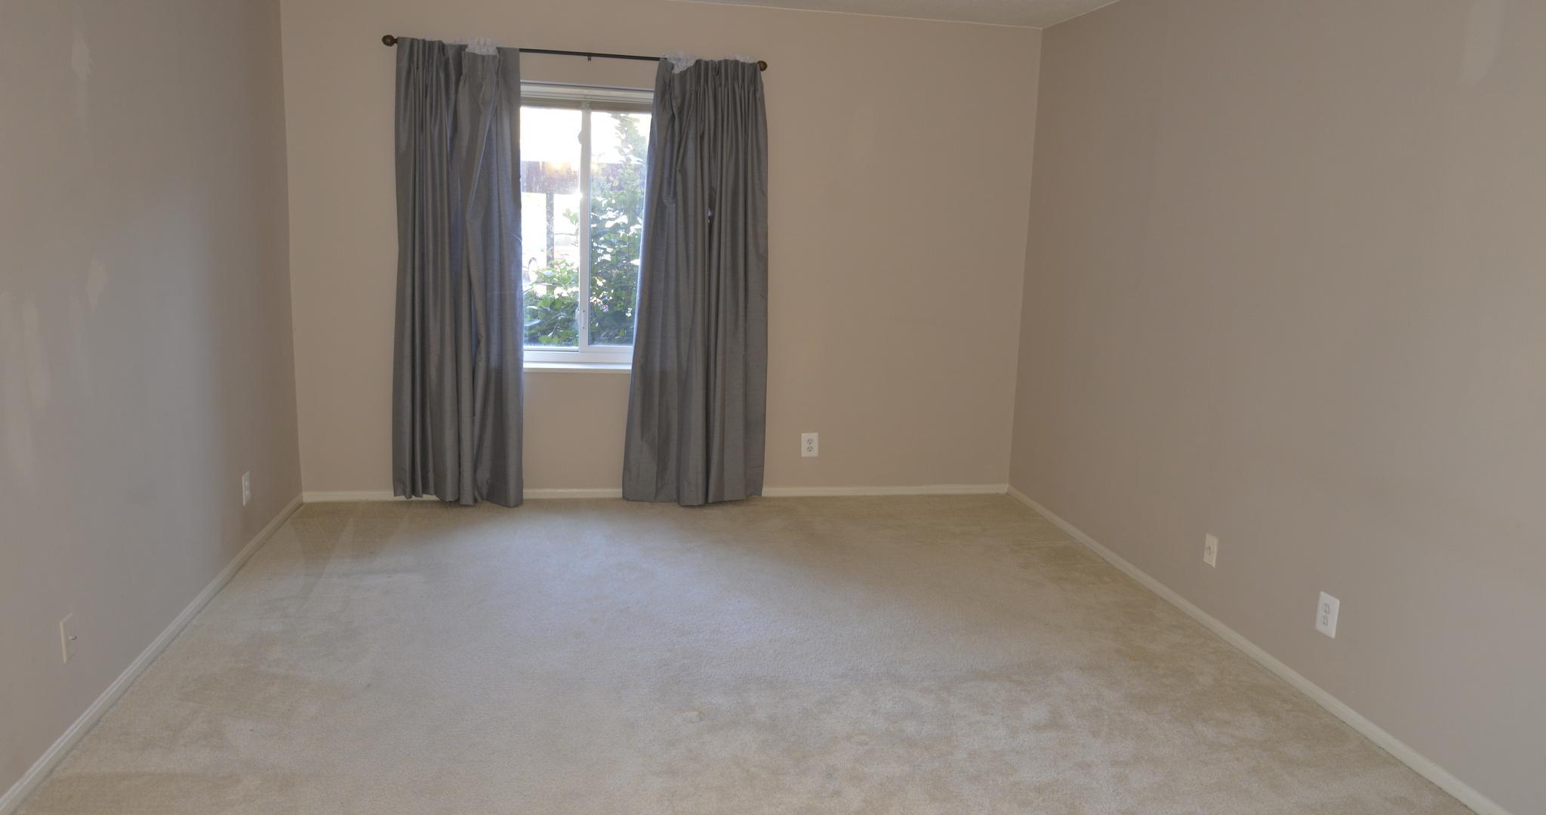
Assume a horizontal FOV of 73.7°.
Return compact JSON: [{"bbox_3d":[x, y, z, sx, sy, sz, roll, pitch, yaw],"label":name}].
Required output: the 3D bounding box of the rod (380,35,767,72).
[{"bbox_3d":[-0.887,-1.633,4.777,1.760,0.055,0.060,0,11,-11],"label":"rod"}]

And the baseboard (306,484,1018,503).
[{"bbox_3d":[-0.497,0.443,5.343,3.635,0.052,0.016,0,11,-11],"label":"baseboard"}]

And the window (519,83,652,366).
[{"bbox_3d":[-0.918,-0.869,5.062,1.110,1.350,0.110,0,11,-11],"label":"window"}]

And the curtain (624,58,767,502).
[{"bbox_3d":[-0.385,-0.577,5.055,0.673,2.130,0.165,0,11,-11],"label":"curtain"}]

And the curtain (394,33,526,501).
[{"bbox_3d":[-1.473,-0.592,4.855,0.575,2.140,0.155,0,11,-11],"label":"curtain"}]

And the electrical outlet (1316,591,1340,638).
[{"bbox_3d":[1.740,0.653,3.239,0.010,0.125,0.082,0,11,-11],"label":"electrical outlet"}]

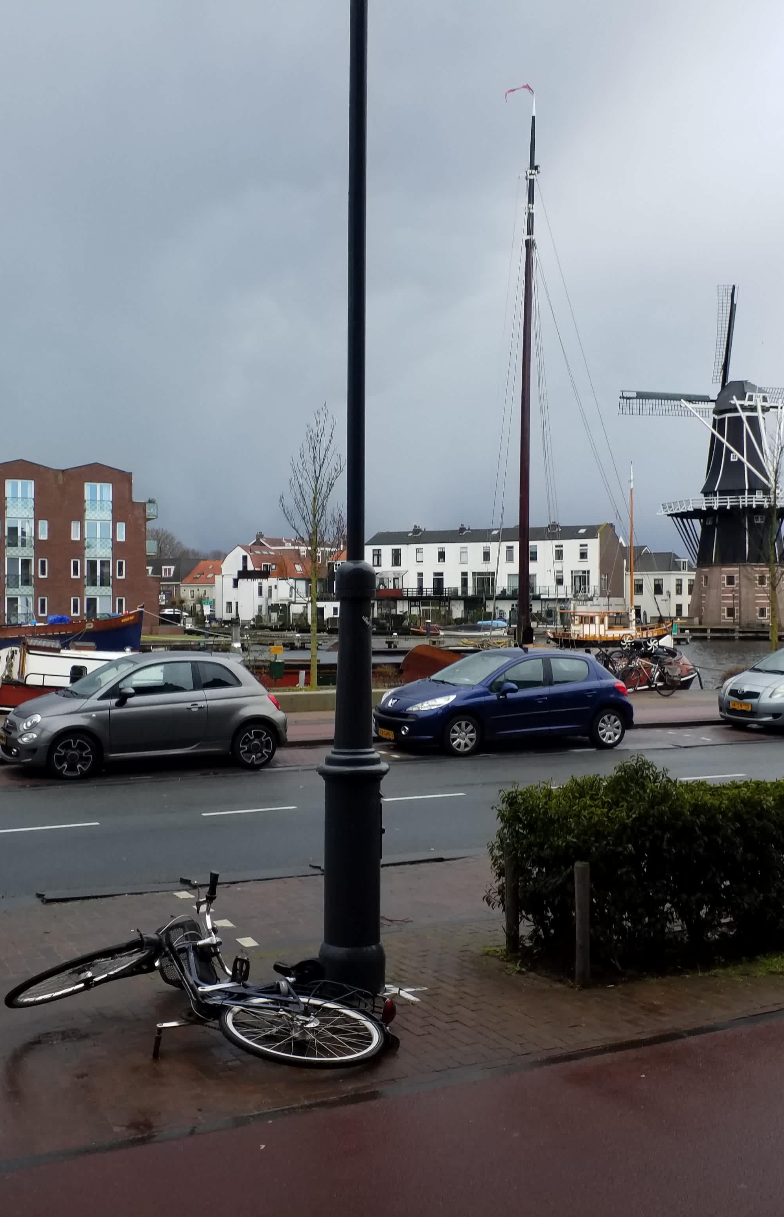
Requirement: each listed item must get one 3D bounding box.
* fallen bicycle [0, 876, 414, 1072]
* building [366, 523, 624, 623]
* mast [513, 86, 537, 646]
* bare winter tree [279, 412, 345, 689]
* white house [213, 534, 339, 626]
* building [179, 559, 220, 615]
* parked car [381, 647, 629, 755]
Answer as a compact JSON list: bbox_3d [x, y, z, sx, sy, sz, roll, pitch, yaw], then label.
[{"bbox_3d":[-0.766,1.552,5.643,1.680,0.580,1.000,3,5,20],"label":"fallen bicycle"},{"bbox_3d":[10.800,-3.400,137.000,27.500,10.200,9.000,0,0,30],"label":"building"},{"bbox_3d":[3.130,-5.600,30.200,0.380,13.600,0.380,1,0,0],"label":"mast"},{"bbox_3d":[-1.598,-1.206,25.206,1.300,5.690,1.300,0,0,0],"label":"bare winter tree"},{"bbox_3d":[-12.300,-2.700,133.500,11.800,9.000,9.000,0,0,19],"label":"white house"},{"bbox_3d":[-18.900,-1.650,142.000,7.000,6.900,8.000,0,0,22],"label":"building"},{"bbox_3d":[1.720,1.350,19.260,4.030,1.472,1.750,0,0,-25],"label":"parked car"}]

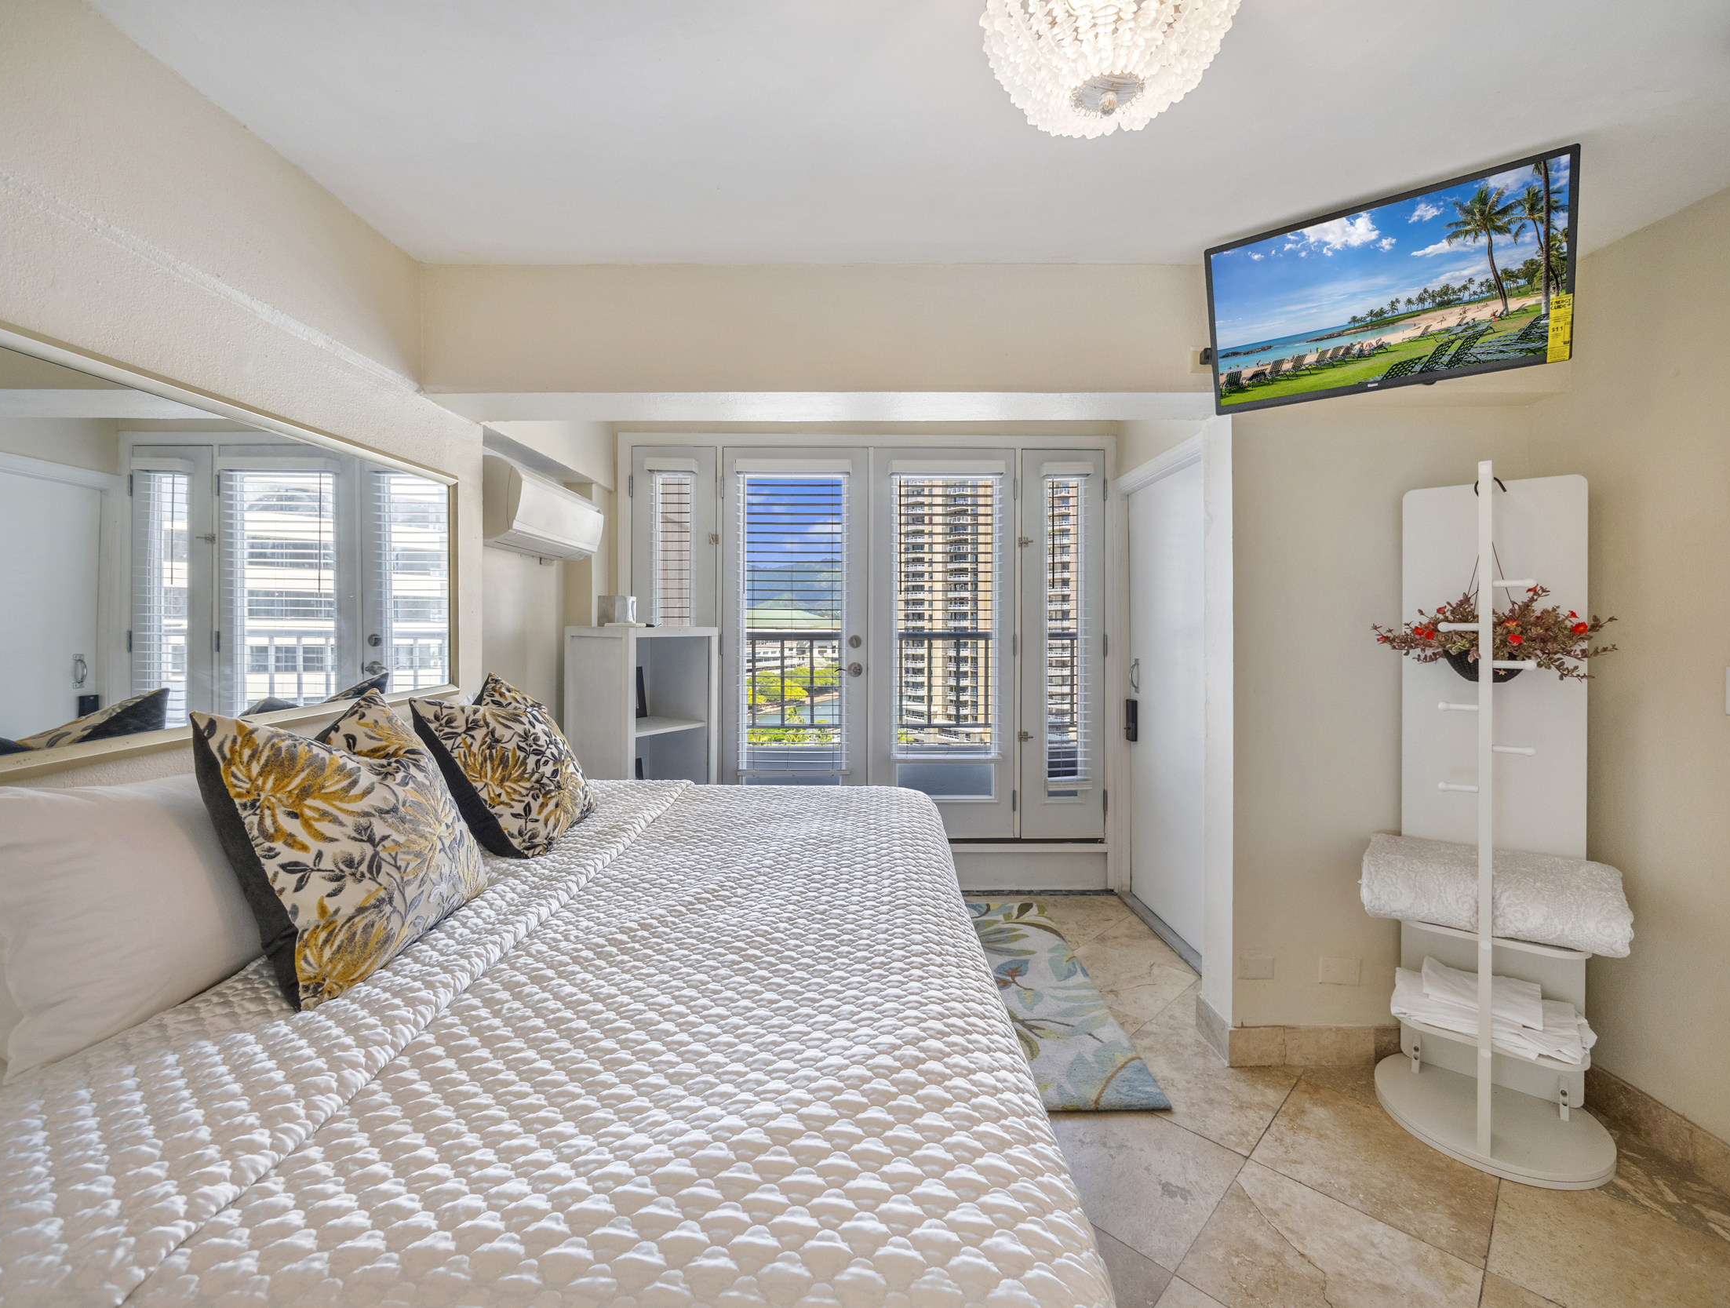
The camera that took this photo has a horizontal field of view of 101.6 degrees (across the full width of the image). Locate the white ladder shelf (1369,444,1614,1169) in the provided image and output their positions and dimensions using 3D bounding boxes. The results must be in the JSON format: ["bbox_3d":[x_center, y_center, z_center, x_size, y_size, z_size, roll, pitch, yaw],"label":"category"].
[{"bbox_3d":[1.722,0.408,1.930,0.490,1.800,0.410,1,2,35],"label":"white ladder shelf"}]

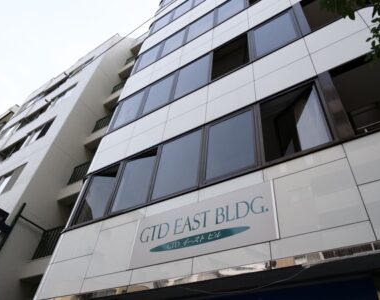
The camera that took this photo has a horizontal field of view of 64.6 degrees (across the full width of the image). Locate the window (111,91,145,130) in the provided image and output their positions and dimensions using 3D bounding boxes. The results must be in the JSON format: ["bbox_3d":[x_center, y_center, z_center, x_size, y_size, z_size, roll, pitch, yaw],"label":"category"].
[{"bbox_3d":[-1.971,-1.345,9.779,1.085,1.579,0.100,-22,-51,27],"label":"window"}]

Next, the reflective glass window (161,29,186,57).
[{"bbox_3d":[-0.654,-4.083,11.462,1.096,1.543,0.100,-22,-51,27],"label":"reflective glass window"}]

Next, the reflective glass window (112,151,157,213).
[{"bbox_3d":[-1.260,0.671,6.907,1.096,1.626,0.100,-22,-51,27],"label":"reflective glass window"}]

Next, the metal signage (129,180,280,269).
[{"bbox_3d":[0.111,1.251,4.859,2.689,0.984,0.080,-22,-51,27],"label":"metal signage"}]

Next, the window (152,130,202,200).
[{"bbox_3d":[-0.257,0.275,6.360,1.169,1.626,0.100,-22,-51,27],"label":"window"}]

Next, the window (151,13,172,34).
[{"bbox_3d":[-1.374,-6.030,14.268,1.085,1.506,0.100,-22,-51,27],"label":"window"}]

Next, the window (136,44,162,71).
[{"bbox_3d":[-1.673,-3.681,12.018,1.085,1.543,0.100,-22,-51,27],"label":"window"}]

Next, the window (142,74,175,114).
[{"bbox_3d":[-0.952,-1.747,9.224,1.096,1.579,0.100,-22,-51,27],"label":"window"}]

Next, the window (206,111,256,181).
[{"bbox_3d":[0.767,-0.129,5.802,1.118,1.626,0.100,-22,-51,27],"label":"window"}]

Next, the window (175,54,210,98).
[{"bbox_3d":[0.051,-2.143,8.677,1.169,1.579,0.100,-22,-51,27],"label":"window"}]

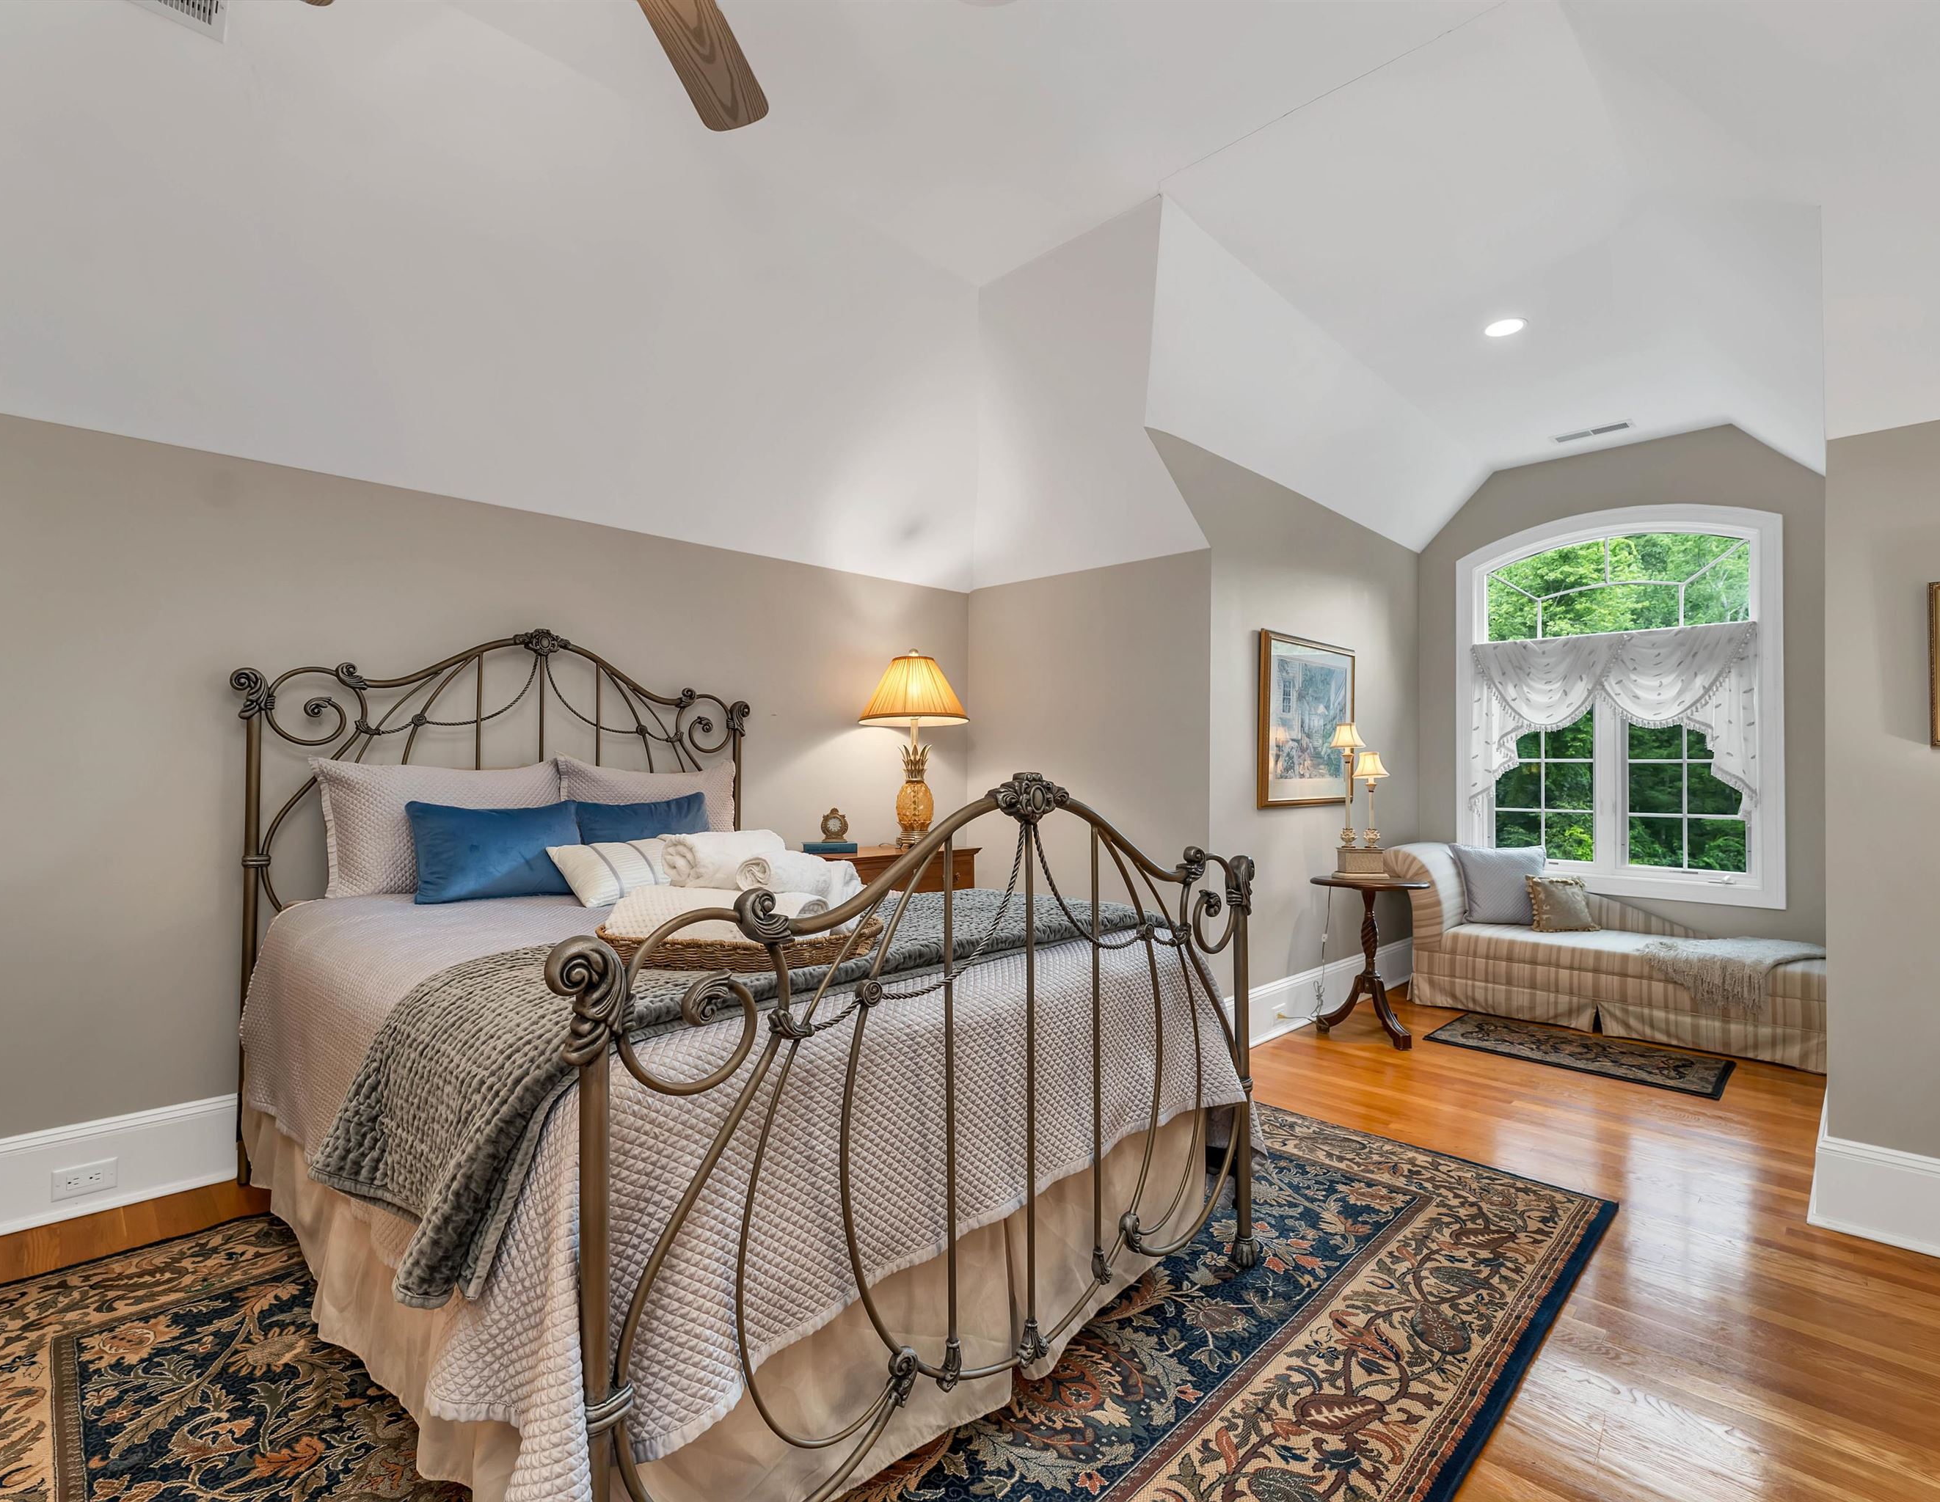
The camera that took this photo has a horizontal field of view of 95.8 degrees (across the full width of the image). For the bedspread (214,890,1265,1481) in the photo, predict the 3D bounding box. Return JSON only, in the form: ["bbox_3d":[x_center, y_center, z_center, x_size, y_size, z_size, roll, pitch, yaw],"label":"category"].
[{"bbox_3d":[-0.653,0.690,2.252,1.736,0.559,2.097,1,-2,-44],"label":"bedspread"}]

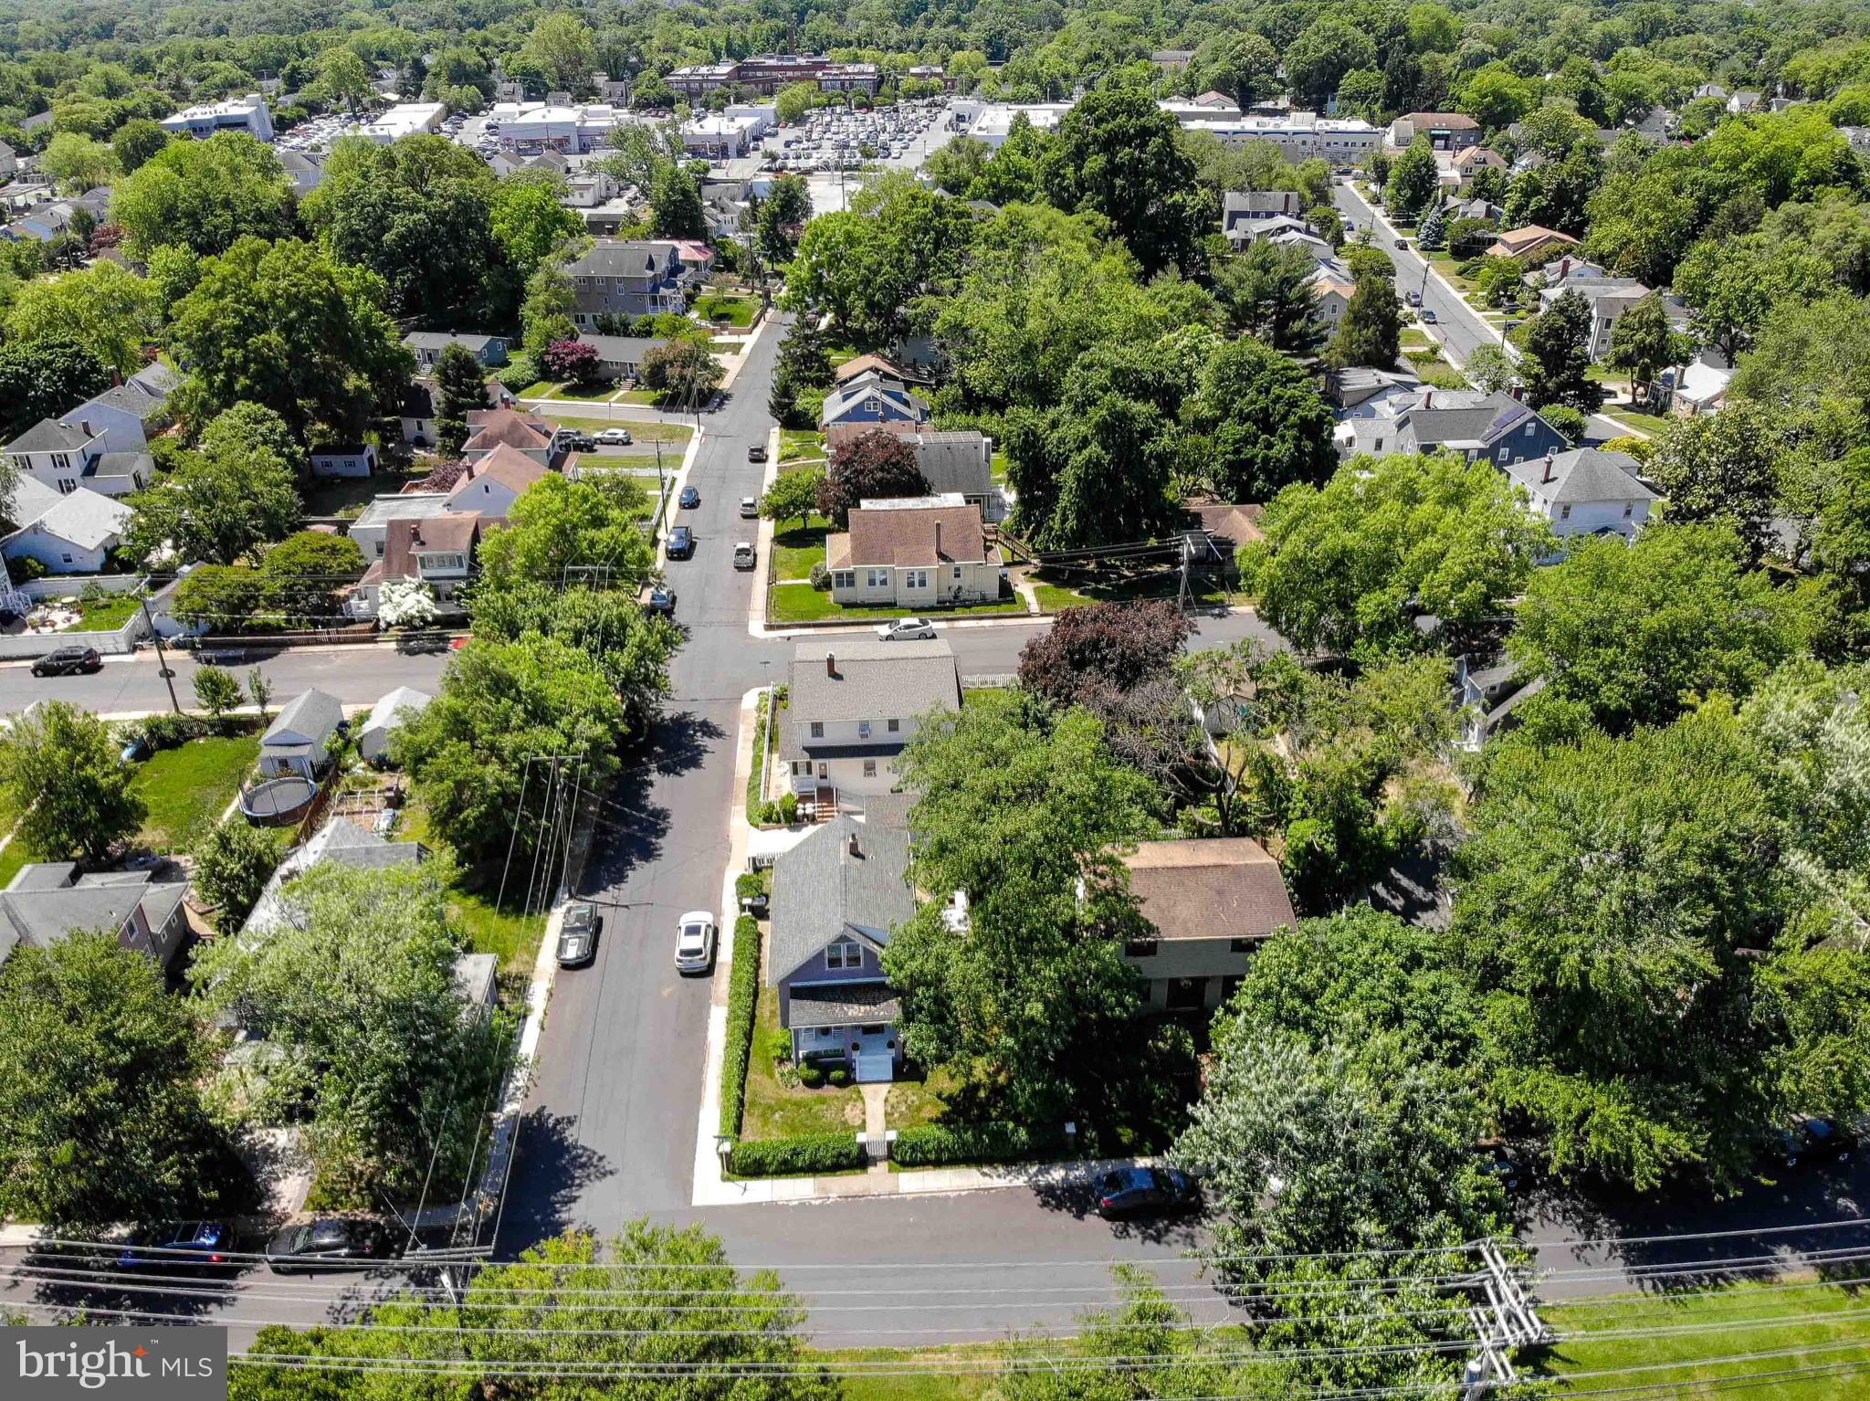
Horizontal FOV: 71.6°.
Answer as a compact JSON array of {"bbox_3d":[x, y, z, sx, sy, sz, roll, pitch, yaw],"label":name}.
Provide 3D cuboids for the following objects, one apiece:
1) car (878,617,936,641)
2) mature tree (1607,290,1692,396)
[{"bbox_3d":[-2.267,-5.750,104.712,4.500,1.470,1.800,-2,29,-4],"label":"car"},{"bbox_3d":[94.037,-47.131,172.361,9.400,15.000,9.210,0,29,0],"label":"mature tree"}]

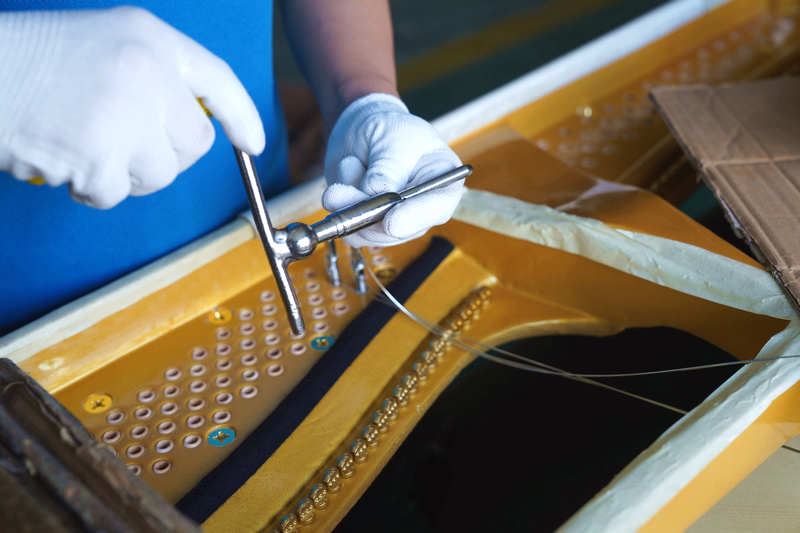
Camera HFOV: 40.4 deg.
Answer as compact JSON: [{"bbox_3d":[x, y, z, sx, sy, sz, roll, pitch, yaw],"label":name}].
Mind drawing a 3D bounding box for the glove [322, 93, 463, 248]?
[{"bbox_3d":[-0.005,-0.068,0.780,0.102,0.090,0.118,-7,37,-10],"label":"glove"}]

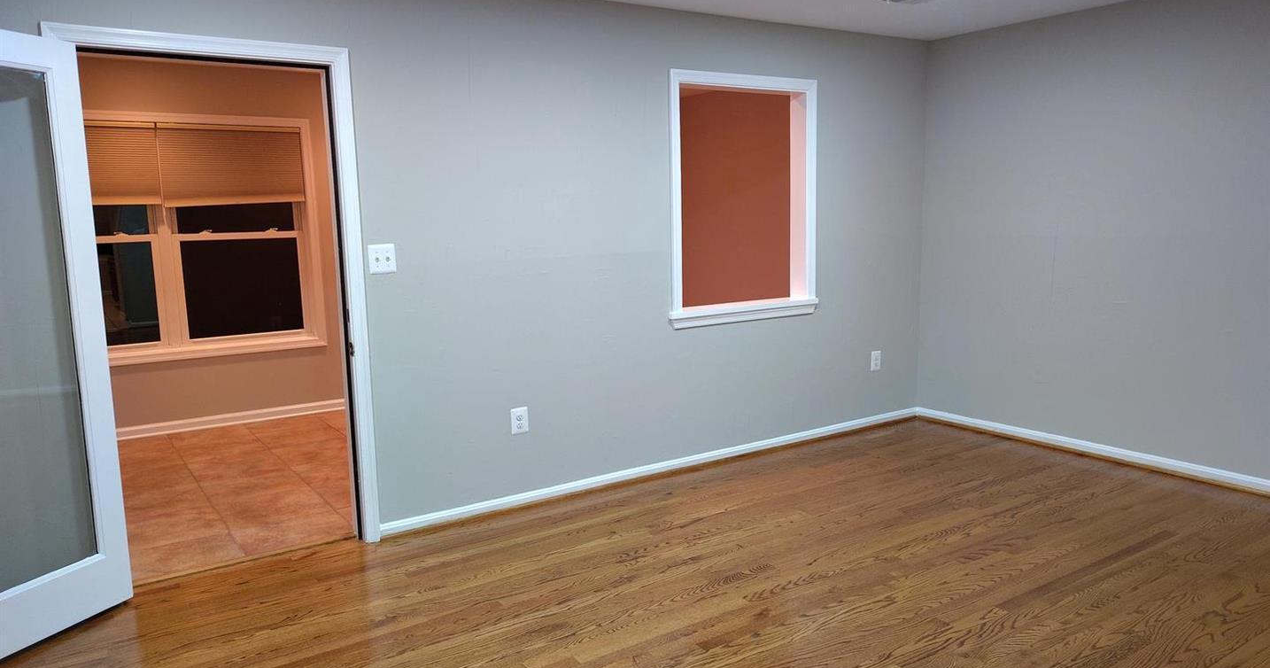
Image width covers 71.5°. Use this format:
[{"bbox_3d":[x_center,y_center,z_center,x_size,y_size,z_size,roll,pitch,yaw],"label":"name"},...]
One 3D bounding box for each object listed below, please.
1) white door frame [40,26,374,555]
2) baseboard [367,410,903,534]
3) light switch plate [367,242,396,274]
[{"bbox_3d":[-1.610,-0.080,3.500,1.041,2.098,0.144,-7,10,-34],"label":"white door frame"},{"bbox_3d":[0.385,0.698,4.891,3.635,0.066,0.015,-7,10,-34],"label":"baseboard"},{"bbox_3d":[-1.077,-0.320,3.761,0.117,0.120,0.012,-7,10,-34],"label":"light switch plate"}]

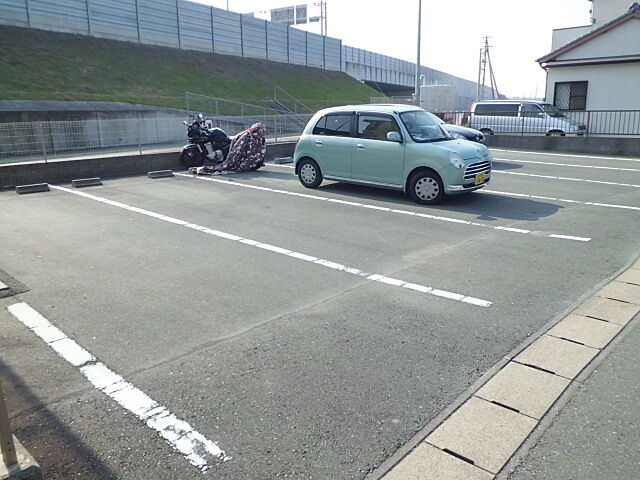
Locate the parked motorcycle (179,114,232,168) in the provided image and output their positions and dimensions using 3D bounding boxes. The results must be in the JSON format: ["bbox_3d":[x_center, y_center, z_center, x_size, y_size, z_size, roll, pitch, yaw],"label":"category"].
[{"bbox_3d":[-2.306,-2.222,11.217,2.080,1.200,0.780,3,16,10],"label":"parked motorcycle"}]

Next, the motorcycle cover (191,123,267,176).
[{"bbox_3d":[-2.126,-2.125,11.037,1.550,1.110,1.100,3,16,10],"label":"motorcycle cover"}]

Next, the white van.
[{"bbox_3d":[8.758,-4.864,20.212,4.420,1.930,1.720,14,21,40],"label":"white van"}]

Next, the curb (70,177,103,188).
[{"bbox_3d":[-4.442,-1.094,9.223,0.165,0.125,0.500,14,21,40],"label":"curb"}]

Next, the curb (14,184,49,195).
[{"bbox_3d":[-5.116,-0.913,8.589,0.165,0.125,0.510,14,21,40],"label":"curb"}]

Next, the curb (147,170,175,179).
[{"bbox_3d":[-3.389,-1.405,10.312,0.165,0.125,0.510,14,21,40],"label":"curb"}]

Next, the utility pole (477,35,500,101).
[{"bbox_3d":[23.442,-23.114,68.304,3.300,10.768,2.000,5,17,17],"label":"utility pole"}]

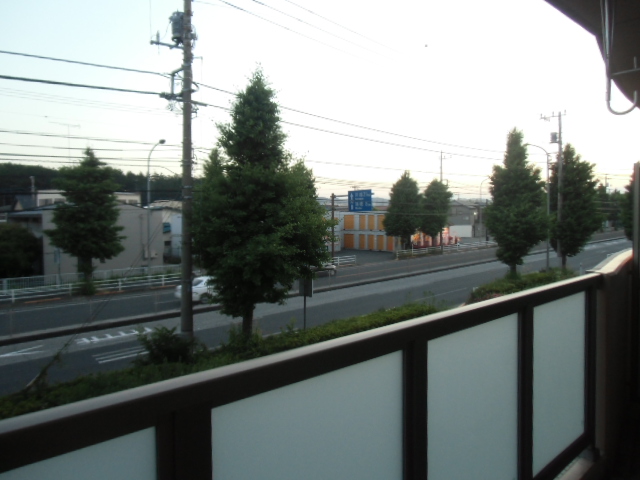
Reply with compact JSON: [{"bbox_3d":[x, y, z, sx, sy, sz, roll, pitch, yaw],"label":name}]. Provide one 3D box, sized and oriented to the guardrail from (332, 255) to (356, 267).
[{"bbox_3d":[2.265,1.972,42.078,2.700,0.820,0.100,-4,3,-39],"label":"guardrail"}]

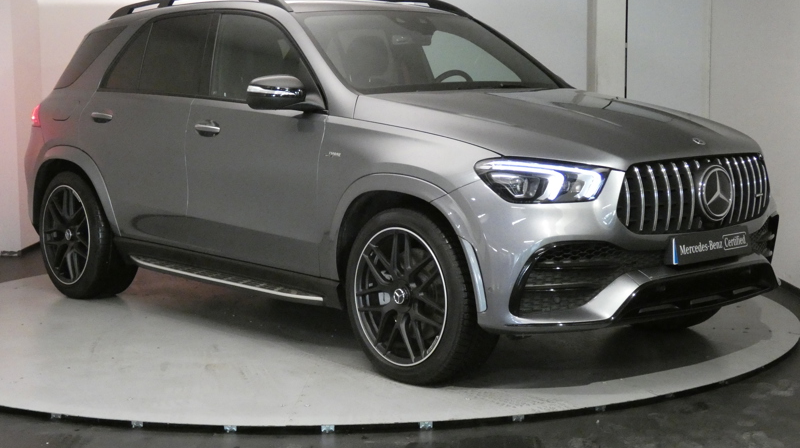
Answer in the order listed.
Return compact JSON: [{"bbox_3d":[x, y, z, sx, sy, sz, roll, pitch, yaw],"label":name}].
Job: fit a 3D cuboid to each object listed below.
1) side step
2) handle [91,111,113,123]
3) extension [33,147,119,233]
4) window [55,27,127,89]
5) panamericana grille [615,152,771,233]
[{"bbox_3d":[-0.893,0.279,6.266,0.170,0.075,1.690,-5,8,-42],"label":"side step"},{"bbox_3d":[-1.711,-0.617,7.050,0.055,0.062,0.228,-5,8,-42],"label":"handle"},{"bbox_3d":[-1.933,-0.218,7.327,0.115,0.490,1.110,-5,8,-42],"label":"extension"},{"bbox_3d":[-1.919,-1.014,7.510,0.110,0.390,0.850,17,-5,-36],"label":"window"},{"bbox_3d":[1.286,-0.142,5.205,1.100,0.305,0.190,-5,8,-42],"label":"panamericana grille"}]

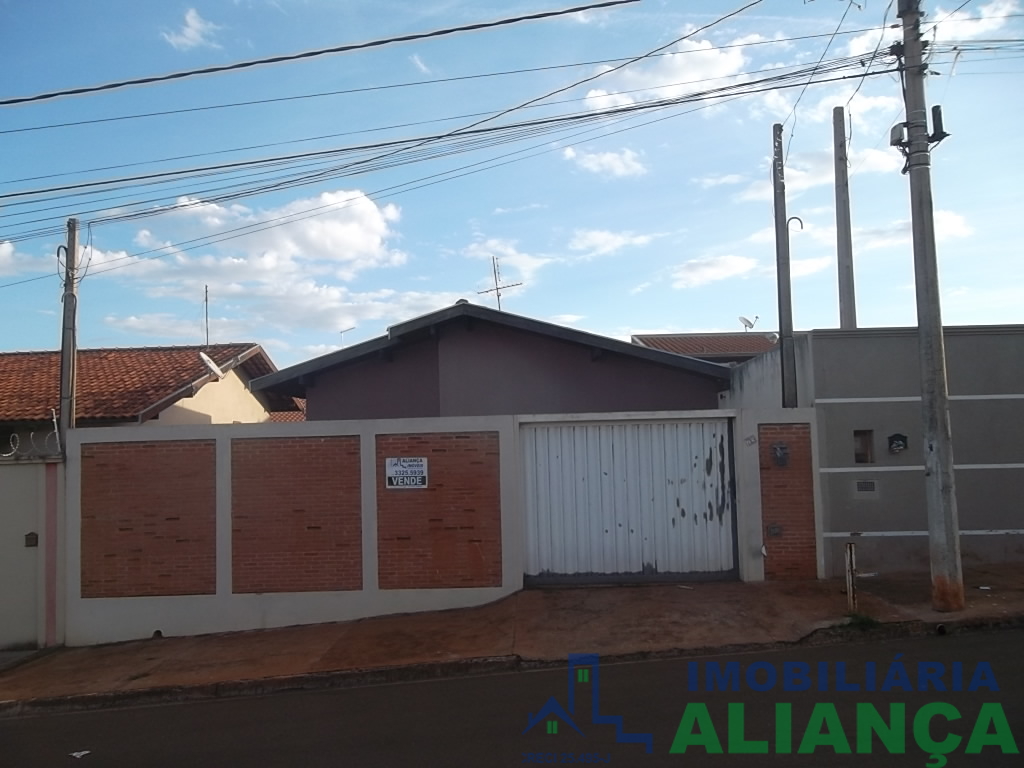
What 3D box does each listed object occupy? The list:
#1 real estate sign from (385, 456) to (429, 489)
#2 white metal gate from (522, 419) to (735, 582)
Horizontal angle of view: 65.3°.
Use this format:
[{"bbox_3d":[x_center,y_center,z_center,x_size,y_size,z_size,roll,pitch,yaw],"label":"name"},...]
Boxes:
[{"bbox_3d":[-1.474,1.255,11.235,0.581,0.430,0.020,-2,-4,1],"label":"real estate sign"},{"bbox_3d":[1.647,1.649,11.269,2.993,2.259,0.080,-2,-4,1],"label":"white metal gate"}]

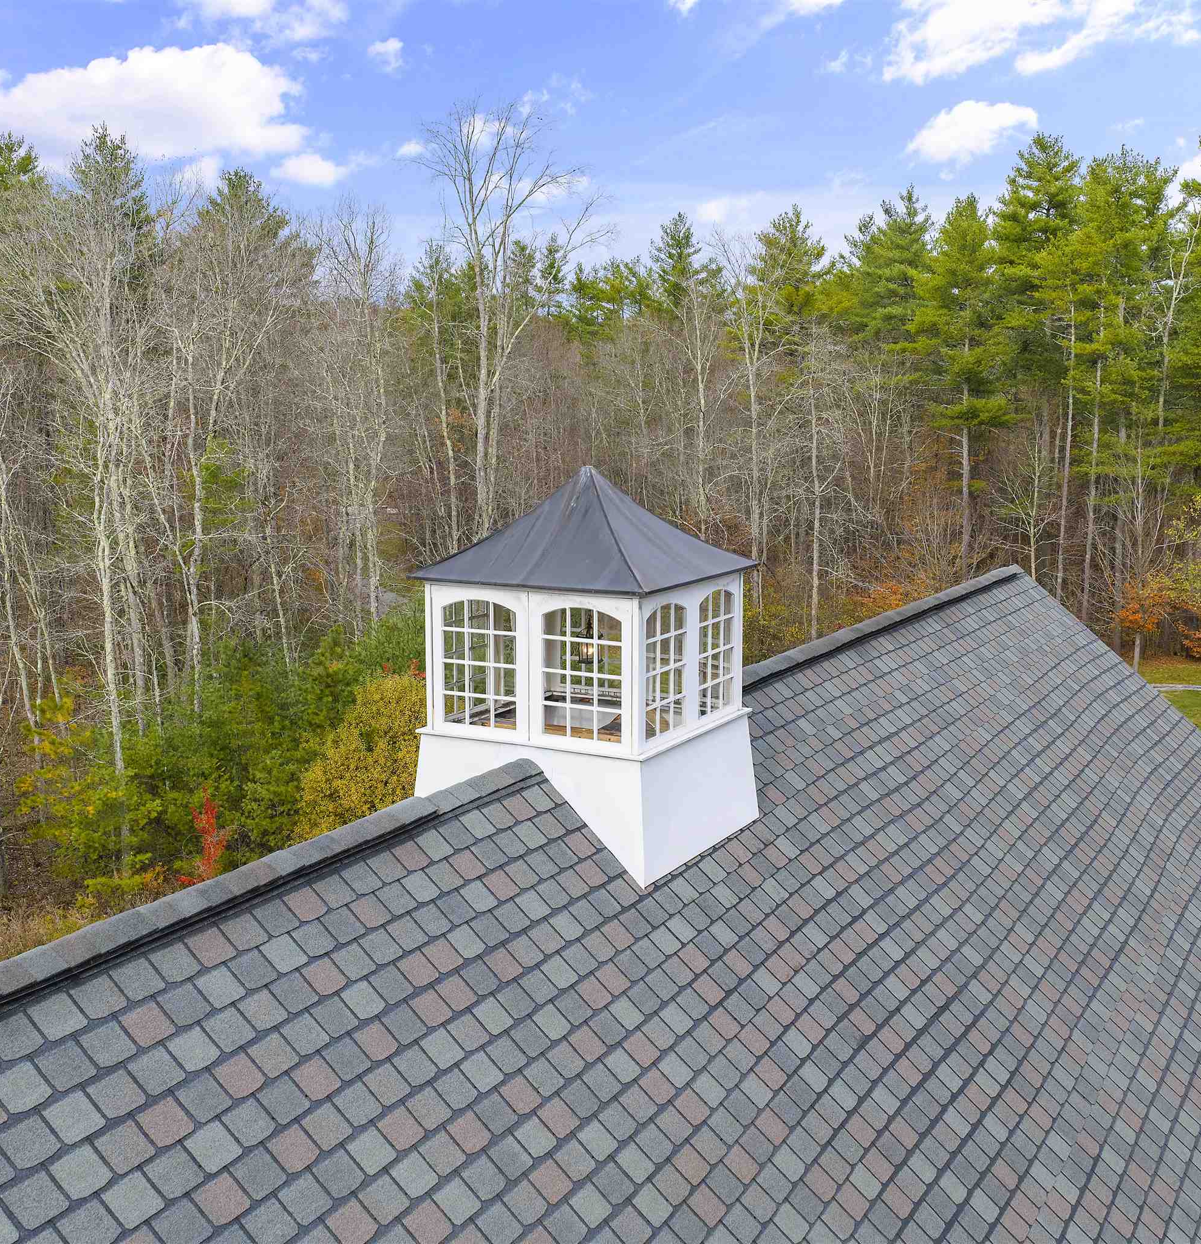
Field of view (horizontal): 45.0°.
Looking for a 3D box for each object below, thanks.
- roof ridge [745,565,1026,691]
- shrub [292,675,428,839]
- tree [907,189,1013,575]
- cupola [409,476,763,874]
[{"bbox_3d":[3.490,-0.078,16.886,0.380,0.200,11.100,5,10,29],"label":"roof ridge"},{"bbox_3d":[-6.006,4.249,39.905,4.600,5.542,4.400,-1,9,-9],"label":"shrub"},{"bbox_3d":[17.497,-9.278,71.676,5.300,22.913,5.300,2,9,13],"label":"tree"},{"bbox_3d":[-0.075,0.219,10.432,1.850,2.658,1.850,5,10,29],"label":"cupola"}]

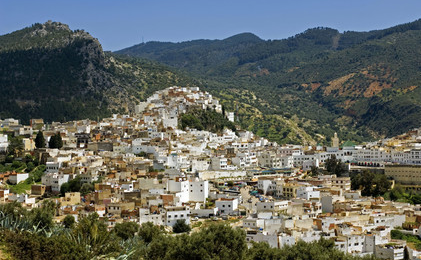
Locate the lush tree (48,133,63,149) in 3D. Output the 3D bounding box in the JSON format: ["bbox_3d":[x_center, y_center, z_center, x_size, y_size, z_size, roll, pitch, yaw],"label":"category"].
[{"bbox_3d":[-103.170,6.990,560.000,9.320,10.650,8.850,0,1,0],"label":"lush tree"}]

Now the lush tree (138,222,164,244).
[{"bbox_3d":[-10.520,18.540,150.000,4.640,4.100,4.400,0,1,0],"label":"lush tree"}]

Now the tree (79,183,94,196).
[{"bbox_3d":[-63.380,30.410,430.000,8.180,7.160,7.770,0,1,0],"label":"tree"}]

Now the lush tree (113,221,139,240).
[{"bbox_3d":[-15.660,18.610,155.000,4.790,3.870,4.550,0,1,0],"label":"lush tree"}]

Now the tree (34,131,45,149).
[{"bbox_3d":[-113.820,6.320,560.000,6.660,11.980,6.320,0,1,0],"label":"tree"}]

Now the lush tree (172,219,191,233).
[{"bbox_3d":[-12.750,42.000,370.000,7.920,6.160,7.520,0,1,0],"label":"lush tree"}]

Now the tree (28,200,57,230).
[{"bbox_3d":[-20.970,10.730,105.000,3.490,3.870,3.320,0,1,0],"label":"tree"}]

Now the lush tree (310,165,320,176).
[{"bbox_3d":[69.890,26.960,560.000,6.660,7.990,6.320,0,1,0],"label":"lush tree"}]

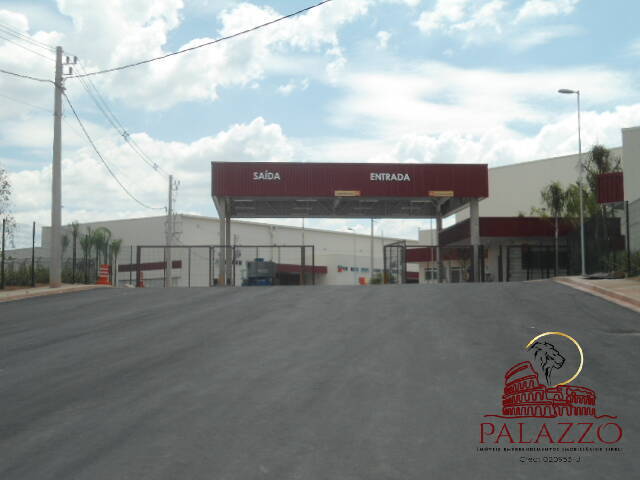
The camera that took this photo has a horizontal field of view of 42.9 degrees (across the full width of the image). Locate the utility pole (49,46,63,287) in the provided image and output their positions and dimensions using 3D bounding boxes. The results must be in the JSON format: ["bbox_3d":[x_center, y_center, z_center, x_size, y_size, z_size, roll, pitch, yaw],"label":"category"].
[{"bbox_3d":[-10.132,-2.861,31.401,0.430,9.350,0.430,0,-4,-4],"label":"utility pole"}]

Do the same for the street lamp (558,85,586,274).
[{"bbox_3d":[10.177,-2.327,32.831,0.900,7.600,0.300,0,-4,-2],"label":"street lamp"}]

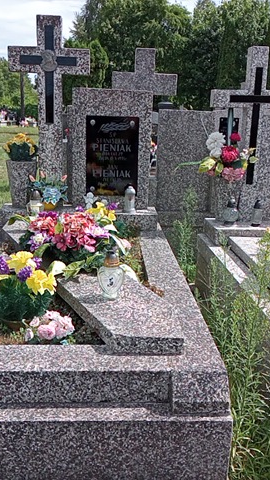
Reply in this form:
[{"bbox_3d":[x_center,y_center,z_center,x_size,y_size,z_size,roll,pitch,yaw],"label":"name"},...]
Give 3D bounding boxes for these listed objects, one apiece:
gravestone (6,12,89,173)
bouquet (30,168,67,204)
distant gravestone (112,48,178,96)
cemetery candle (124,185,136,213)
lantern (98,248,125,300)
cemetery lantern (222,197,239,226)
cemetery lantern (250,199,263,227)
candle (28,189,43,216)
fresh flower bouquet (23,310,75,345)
[{"bbox_3d":[-0.565,-0.831,3.463,0.520,1.240,0.098,1,14,-3],"label":"gravestone"},{"bbox_3d":[-0.584,-0.342,3.488,0.264,0.278,0.225,1,14,-3],"label":"bouquet"},{"bbox_3d":[0.059,-0.889,4.198,0.520,1.250,0.110,1,14,-3],"label":"distant gravestone"},{"bbox_3d":[-0.032,-0.280,3.494,0.075,0.186,0.075,1,14,-3],"label":"cemetery candle"},{"bbox_3d":[-0.086,0.126,1.931,0.105,0.188,0.080,1,14,-3],"label":"lantern"},{"bbox_3d":[0.661,-0.207,3.568,0.112,0.192,0.112,1,14,-4],"label":"cemetery lantern"},{"bbox_3d":[0.808,-0.180,3.421,0.073,0.170,0.073,1,14,-4],"label":"cemetery lantern"},{"bbox_3d":[-0.649,-0.241,3.386,0.105,0.185,0.105,1,14,-3],"label":"candle"},{"bbox_3d":[-0.309,0.307,1.883,0.184,0.103,0.150,1,14,-3],"label":"fresh flower bouquet"}]

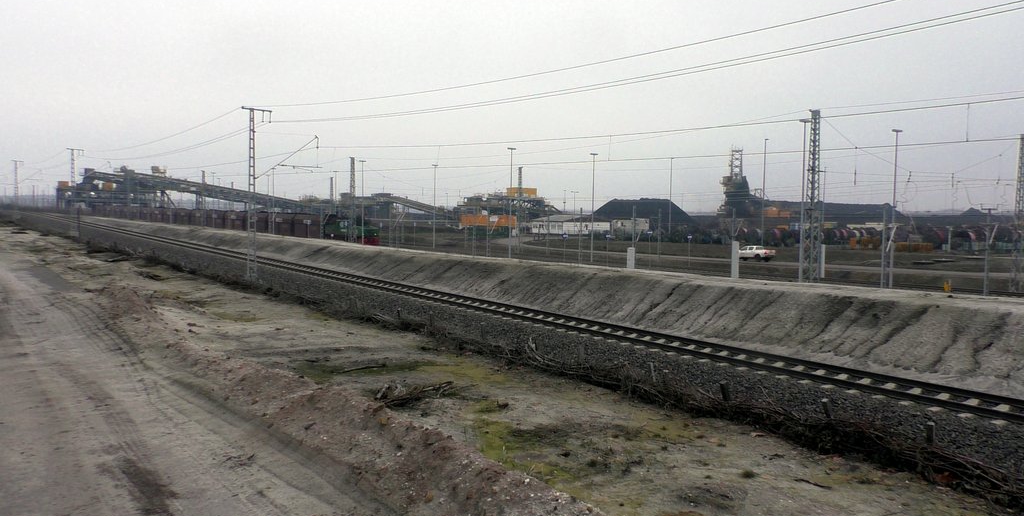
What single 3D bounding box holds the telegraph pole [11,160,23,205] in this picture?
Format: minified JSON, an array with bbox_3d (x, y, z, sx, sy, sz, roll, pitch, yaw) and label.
[{"bbox_3d":[-89.370,-12.682,147.678,1.650,10.000,0.450,-2,4,-36],"label":"telegraph pole"}]

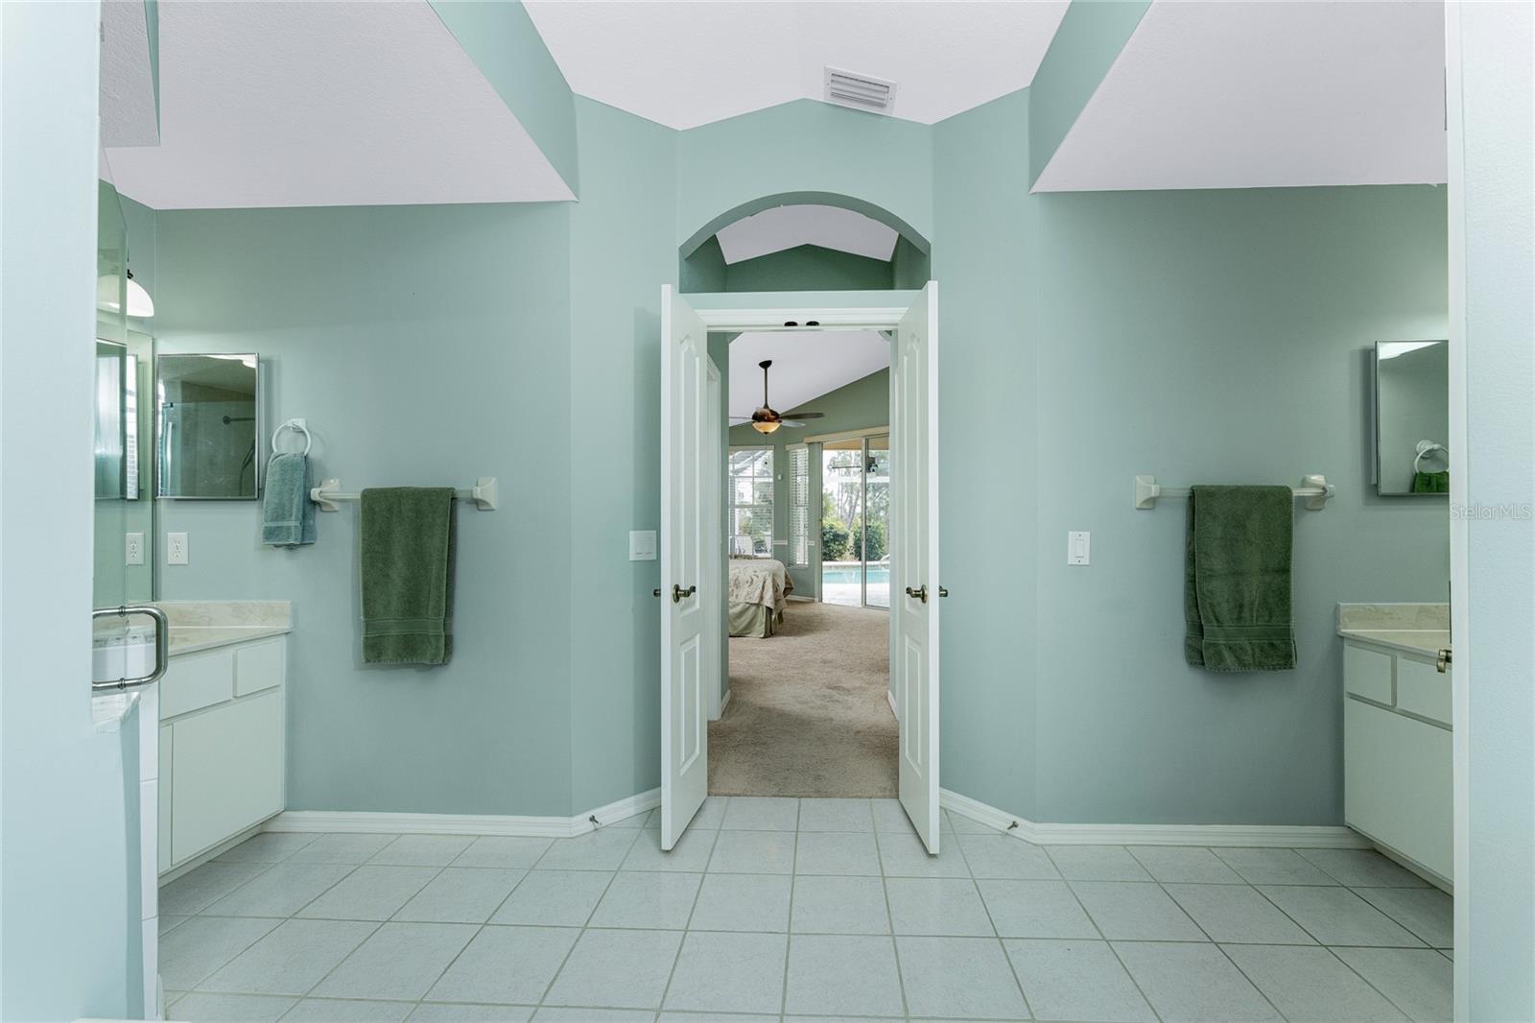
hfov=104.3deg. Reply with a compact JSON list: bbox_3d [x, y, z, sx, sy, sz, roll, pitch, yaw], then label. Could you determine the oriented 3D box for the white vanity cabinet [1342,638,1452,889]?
[{"bbox_3d":[2.370,0.840,1.735,0.530,0.775,0.920,0,-1,3],"label":"white vanity cabinet"}]

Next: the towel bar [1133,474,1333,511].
[{"bbox_3d":[1.731,-0.072,2.187,0.697,0.120,0.090,0,-1,2],"label":"towel bar"}]

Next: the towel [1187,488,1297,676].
[{"bbox_3d":[1.711,0.239,2.170,0.360,0.663,0.085,0,-1,2],"label":"towel"}]

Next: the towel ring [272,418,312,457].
[{"bbox_3d":[-1.785,-0.266,2.245,0.146,0.158,0.065,0,-1,2],"label":"towel ring"}]

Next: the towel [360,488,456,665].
[{"bbox_3d":[-1.364,0.240,2.266,0.335,0.660,0.080,0,-1,2],"label":"towel"}]

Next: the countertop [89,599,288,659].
[{"bbox_3d":[-2.128,0.408,1.845,0.550,0.125,0.920,0,-1,3],"label":"countertop"}]

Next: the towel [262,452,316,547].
[{"bbox_3d":[-1.782,-0.043,2.235,0.150,0.352,0.080,0,-1,2],"label":"towel"}]

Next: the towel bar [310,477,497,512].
[{"bbox_3d":[-1.374,-0.060,2.244,0.685,0.122,0.085,0,-1,2],"label":"towel bar"}]

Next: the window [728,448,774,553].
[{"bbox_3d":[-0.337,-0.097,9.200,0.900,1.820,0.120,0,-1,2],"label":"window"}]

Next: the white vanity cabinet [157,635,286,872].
[{"bbox_3d":[-2.189,0.859,1.893,0.530,0.755,0.920,0,-1,4],"label":"white vanity cabinet"}]

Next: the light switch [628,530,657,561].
[{"bbox_3d":[-0.509,0.141,2.445,0.121,0.120,0.012,1,-1,-41],"label":"light switch"}]

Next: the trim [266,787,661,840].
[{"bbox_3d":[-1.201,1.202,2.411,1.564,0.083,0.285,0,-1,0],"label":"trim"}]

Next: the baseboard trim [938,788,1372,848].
[{"bbox_3d":[1.466,1.201,2.334,1.529,0.083,0.304,0,-1,5],"label":"baseboard trim"}]

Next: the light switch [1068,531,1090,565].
[{"bbox_3d":[1.155,0.137,2.211,0.079,0.121,0.012,0,-1,2],"label":"light switch"}]

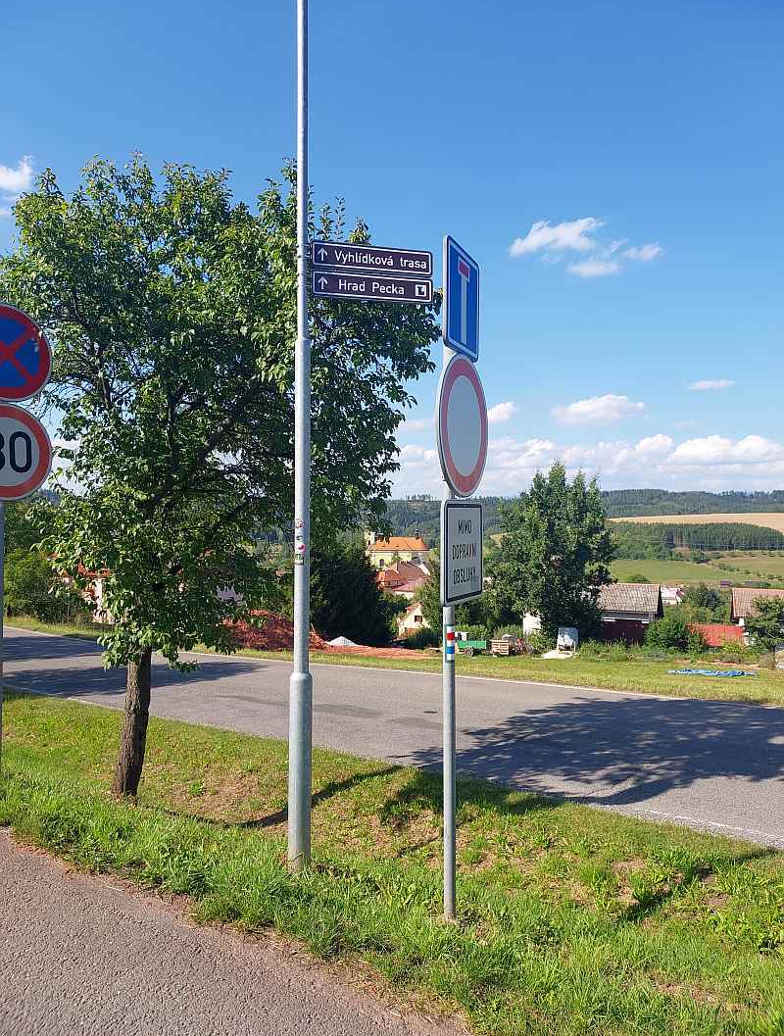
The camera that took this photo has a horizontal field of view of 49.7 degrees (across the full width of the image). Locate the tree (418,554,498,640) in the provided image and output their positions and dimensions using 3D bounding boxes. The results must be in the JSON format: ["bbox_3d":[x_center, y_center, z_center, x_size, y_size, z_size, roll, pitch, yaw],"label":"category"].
[{"bbox_3d":[3.830,4.710,49.000,4.660,5.220,4.420,0,0,4],"label":"tree"}]

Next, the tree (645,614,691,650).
[{"bbox_3d":[13.700,5.670,42.000,2.240,1.900,2.130,0,0,18],"label":"tree"}]

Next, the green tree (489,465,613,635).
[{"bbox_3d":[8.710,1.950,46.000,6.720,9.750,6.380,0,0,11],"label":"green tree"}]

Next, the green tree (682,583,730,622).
[{"bbox_3d":[25.250,7.050,68.000,3.780,3.550,3.780,0,0,20],"label":"green tree"}]

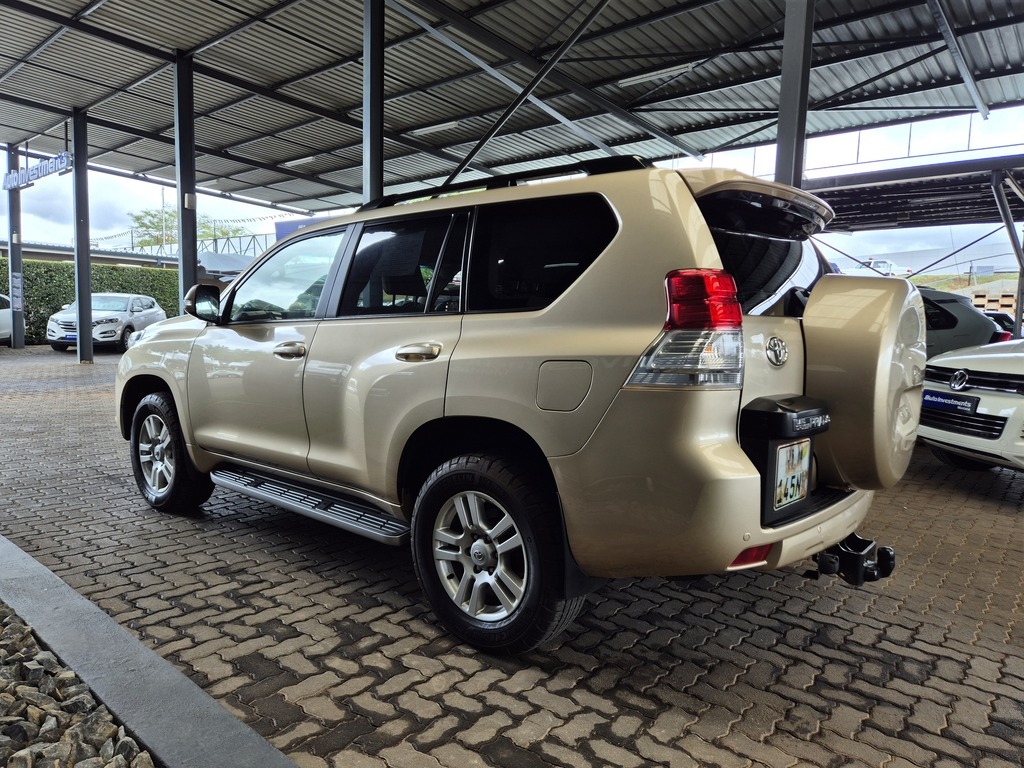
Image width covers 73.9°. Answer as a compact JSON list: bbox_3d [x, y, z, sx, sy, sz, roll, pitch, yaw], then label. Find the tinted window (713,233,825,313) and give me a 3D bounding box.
[{"bbox_3d":[1.132,-0.417,2.656,0.100,0.390,1.250,-25,-14,38],"label":"tinted window"}]

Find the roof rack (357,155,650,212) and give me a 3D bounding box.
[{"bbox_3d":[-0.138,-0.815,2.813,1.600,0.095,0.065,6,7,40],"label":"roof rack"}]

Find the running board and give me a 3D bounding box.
[{"bbox_3d":[-1.014,0.574,3.375,1.600,0.075,0.190,6,7,40],"label":"running board"}]

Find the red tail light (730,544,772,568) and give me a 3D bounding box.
[{"bbox_3d":[0.750,0.541,2.138,0.160,0.060,0.040,-1,5,-28],"label":"red tail light"}]

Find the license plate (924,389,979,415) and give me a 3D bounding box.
[{"bbox_3d":[2.813,0.113,4.400,0.015,0.113,0.520,12,3,-7],"label":"license plate"}]

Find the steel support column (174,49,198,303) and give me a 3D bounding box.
[{"bbox_3d":[-5.425,-2.744,11.359,0.200,5.460,0.220,7,7,40],"label":"steel support column"}]

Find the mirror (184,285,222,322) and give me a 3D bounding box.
[{"bbox_3d":[-1.678,-0.436,3.680,0.130,0.205,0.180,5,6,39],"label":"mirror"}]

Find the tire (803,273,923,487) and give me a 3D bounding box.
[{"bbox_3d":[1.350,-0.009,2.572,0.260,0.790,0.790,6,7,40],"label":"tire"}]

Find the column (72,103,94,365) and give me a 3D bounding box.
[{"bbox_3d":[-9.681,-3.322,15.384,0.190,5.700,0.280,5,6,39],"label":"column"}]

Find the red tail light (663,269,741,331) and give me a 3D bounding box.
[{"bbox_3d":[0.593,-0.246,2.087,0.190,0.190,0.170,5,6,39],"label":"red tail light"}]

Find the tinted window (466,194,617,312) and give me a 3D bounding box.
[{"bbox_3d":[0.077,-0.468,2.446,0.640,0.440,0.050,6,-8,38],"label":"tinted window"}]

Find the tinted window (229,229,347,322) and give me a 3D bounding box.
[{"bbox_3d":[-1.160,-0.535,3.484,0.890,0.470,0.050,5,-8,42],"label":"tinted window"}]

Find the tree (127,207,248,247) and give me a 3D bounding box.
[{"bbox_3d":[-20.160,-6.920,42.307,6.900,8.101,6.600,2,4,0],"label":"tree"}]

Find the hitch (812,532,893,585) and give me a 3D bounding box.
[{"bbox_3d":[1.282,0.661,2.530,0.240,0.190,0.240,6,7,40],"label":"hitch"}]

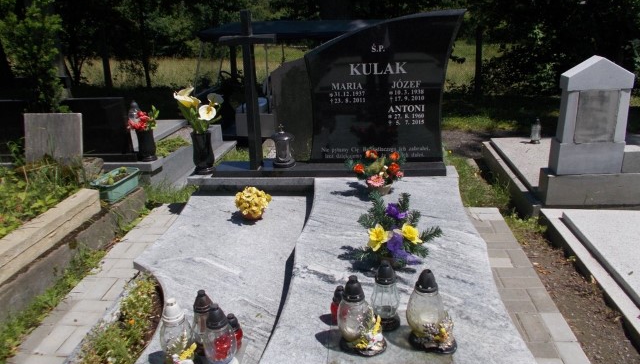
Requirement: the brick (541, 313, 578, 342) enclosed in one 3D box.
[{"bbox_3d":[1.073,0.686,2.189,0.098,0.060,0.198,0,22,6],"label":"brick"}]

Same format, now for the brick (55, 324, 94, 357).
[{"bbox_3d":[-1.094,0.746,2.184,0.100,0.065,0.200,0,22,6],"label":"brick"}]

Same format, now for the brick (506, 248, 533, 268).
[{"bbox_3d":[1.136,0.468,2.757,0.100,0.060,0.200,0,22,6],"label":"brick"}]

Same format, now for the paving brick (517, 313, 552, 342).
[{"bbox_3d":[0.984,0.694,2.213,0.100,0.060,0.200,0,22,6],"label":"paving brick"}]

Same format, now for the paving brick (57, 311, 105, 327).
[{"bbox_3d":[-1.141,0.692,2.338,0.195,0.060,0.100,0,22,6],"label":"paving brick"}]

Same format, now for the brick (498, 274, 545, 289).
[{"bbox_3d":[1.055,0.555,2.517,0.198,0.060,0.098,0,22,6],"label":"brick"}]

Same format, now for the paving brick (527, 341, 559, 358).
[{"bbox_3d":[0.910,0.744,2.066,0.198,0.060,0.098,0,22,6],"label":"paving brick"}]

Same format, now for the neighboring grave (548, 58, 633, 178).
[{"bbox_3d":[1.729,-0.419,3.054,0.420,0.730,0.130,-3,22,7],"label":"neighboring grave"}]

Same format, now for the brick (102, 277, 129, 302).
[{"bbox_3d":[-1.080,0.601,2.588,0.098,0.060,0.198,-1,22,5],"label":"brick"}]

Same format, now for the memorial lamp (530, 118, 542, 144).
[{"bbox_3d":[1.936,-0.454,4.268,0.098,0.225,0.098,0,22,6],"label":"memorial lamp"}]

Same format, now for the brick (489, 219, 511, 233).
[{"bbox_3d":[1.168,0.319,3.119,0.100,0.065,0.200,0,22,6],"label":"brick"}]

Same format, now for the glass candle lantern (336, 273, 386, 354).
[{"bbox_3d":[0.154,0.458,1.700,0.140,0.290,0.160,-21,28,-39],"label":"glass candle lantern"}]

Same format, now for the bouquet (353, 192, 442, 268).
[{"bbox_3d":[0.357,0.229,2.263,0.420,0.340,0.360,0,22,6],"label":"bouquet"}]

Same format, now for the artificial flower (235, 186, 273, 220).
[{"bbox_3d":[-0.406,0.128,2.912,0.225,0.200,0.220,0,22,6],"label":"artificial flower"}]

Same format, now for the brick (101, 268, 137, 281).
[{"bbox_3d":[-1.106,0.542,2.707,0.195,0.060,0.100,0,22,6],"label":"brick"}]

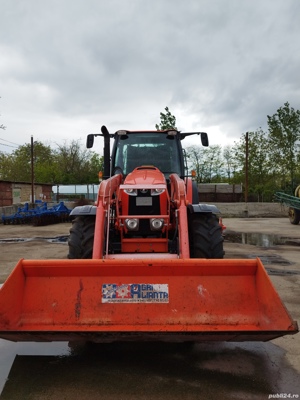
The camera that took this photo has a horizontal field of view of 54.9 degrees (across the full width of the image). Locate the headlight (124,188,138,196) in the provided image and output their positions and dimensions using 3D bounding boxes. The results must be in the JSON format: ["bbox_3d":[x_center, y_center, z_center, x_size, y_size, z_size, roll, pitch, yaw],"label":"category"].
[{"bbox_3d":[-0.231,-0.093,3.600,0.170,0.110,0.140,0,2,8],"label":"headlight"}]

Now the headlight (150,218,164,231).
[{"bbox_3d":[0.092,0.294,3.530,0.165,0.150,0.120,0,2,1],"label":"headlight"}]

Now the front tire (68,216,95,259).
[{"bbox_3d":[-0.850,0.755,4.300,0.420,1.200,1.200,0,2,1],"label":"front tire"}]

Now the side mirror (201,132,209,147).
[{"bbox_3d":[1.047,-1.146,5.500,0.160,0.265,0.080,-1,2,-20],"label":"side mirror"}]

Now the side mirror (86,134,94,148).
[{"bbox_3d":[-1.133,-1.114,5.500,0.160,0.265,0.080,1,2,20],"label":"side mirror"}]

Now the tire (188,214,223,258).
[{"bbox_3d":[0.765,0.755,4.300,0.420,1.200,1.200,0,2,1],"label":"tire"}]

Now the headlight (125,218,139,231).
[{"bbox_3d":[-0.214,0.294,3.530,0.165,0.150,0.120,0,2,1],"label":"headlight"}]

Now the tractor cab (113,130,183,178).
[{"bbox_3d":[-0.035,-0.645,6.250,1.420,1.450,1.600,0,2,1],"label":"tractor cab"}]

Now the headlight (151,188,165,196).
[{"bbox_3d":[0.097,-0.093,3.600,0.170,0.110,0.140,0,2,-6],"label":"headlight"}]

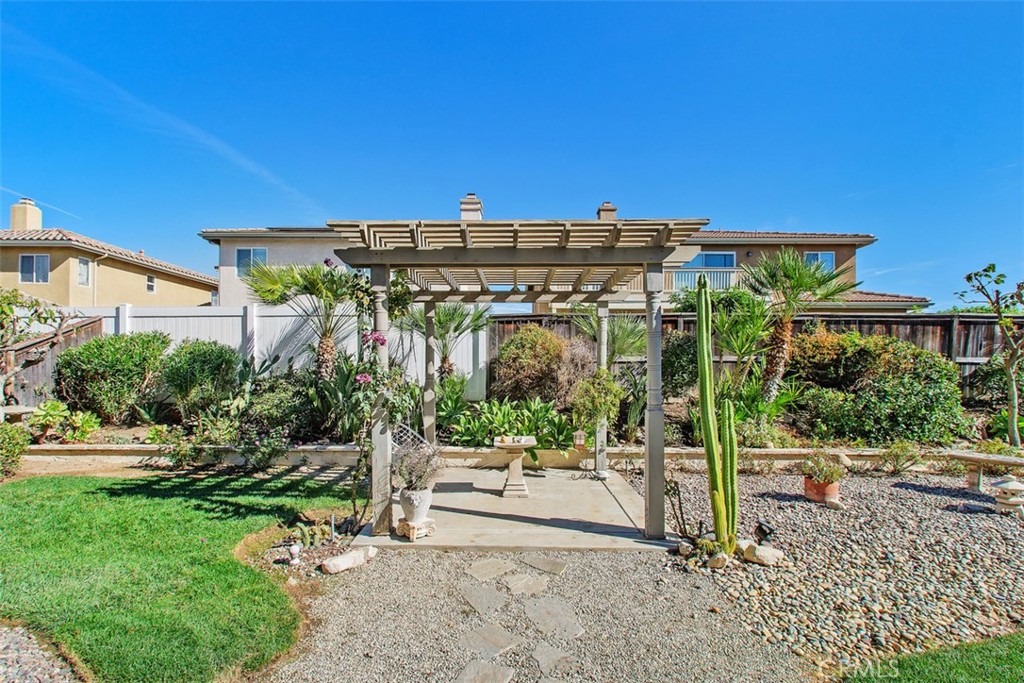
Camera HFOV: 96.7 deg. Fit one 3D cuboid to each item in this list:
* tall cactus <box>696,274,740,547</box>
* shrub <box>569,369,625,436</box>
[{"bbox_3d":[1.626,0.577,3.600,0.330,2.200,0.280,0,-2,0],"label":"tall cactus"},{"bbox_3d":[1.114,0.804,6.000,0.740,0.900,0.680,0,-2,0],"label":"shrub"}]

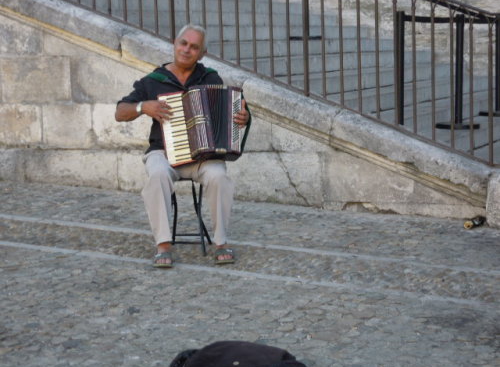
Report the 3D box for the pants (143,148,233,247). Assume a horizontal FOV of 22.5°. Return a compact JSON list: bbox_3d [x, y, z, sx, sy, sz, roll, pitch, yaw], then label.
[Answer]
[{"bbox_3d":[-0.360,0.045,7.000,0.500,0.530,0.600,-2,7,-5],"label":"pants"}]

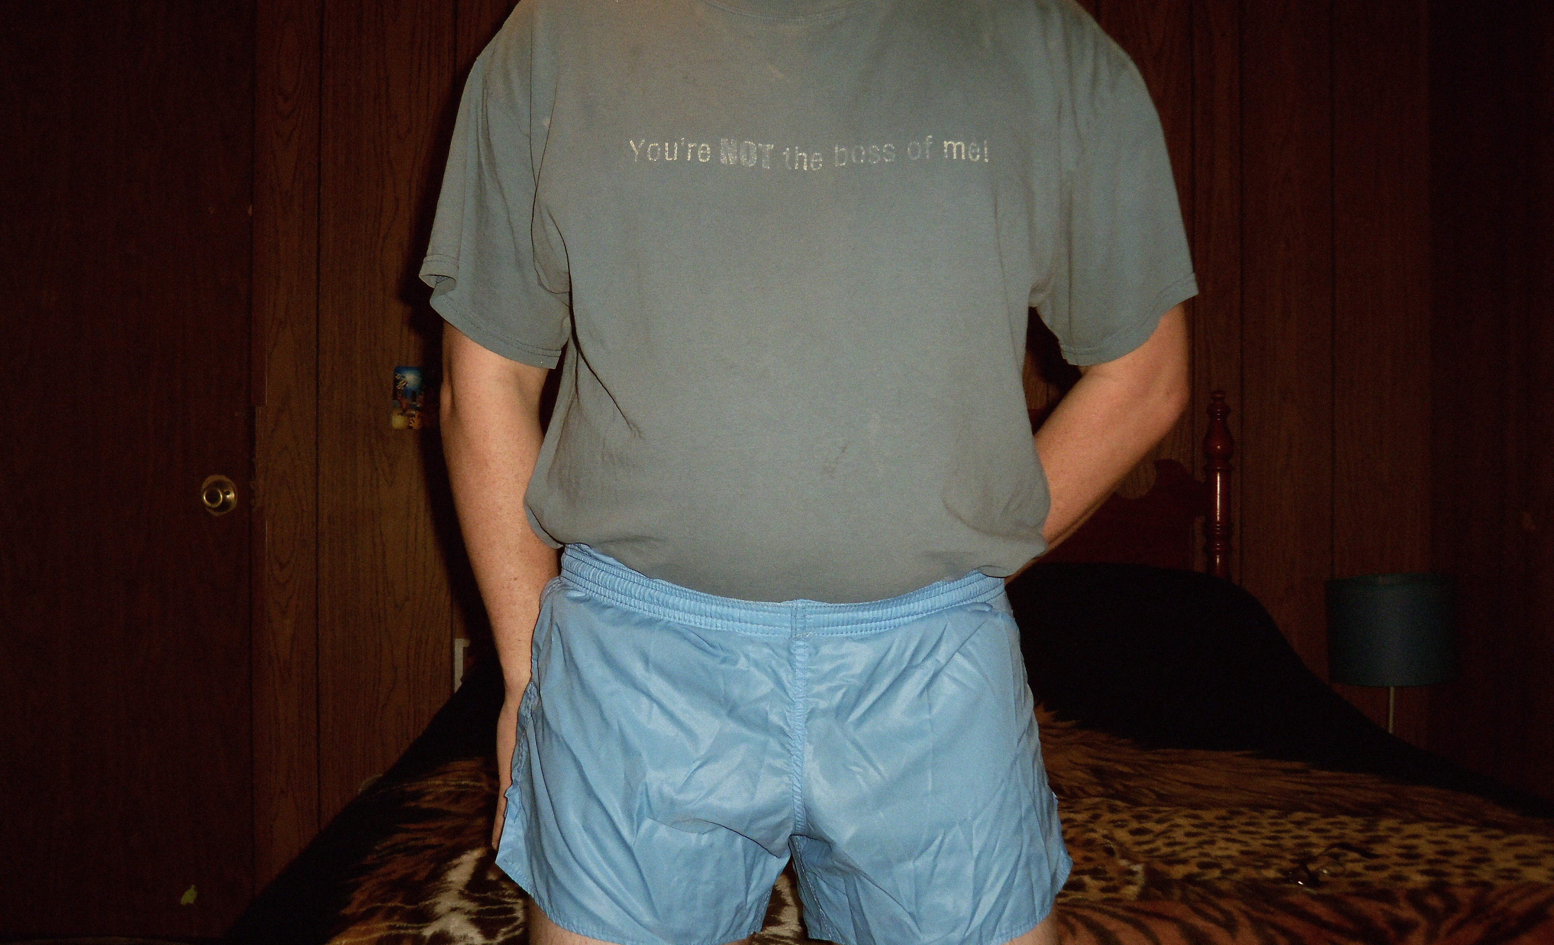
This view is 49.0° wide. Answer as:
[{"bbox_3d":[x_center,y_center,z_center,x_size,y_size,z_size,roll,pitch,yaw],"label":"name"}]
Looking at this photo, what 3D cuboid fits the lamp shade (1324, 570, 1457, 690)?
[{"bbox_3d":[1.152,0.293,3.200,0.235,0.195,0.235,0,0,0],"label":"lamp shade"}]

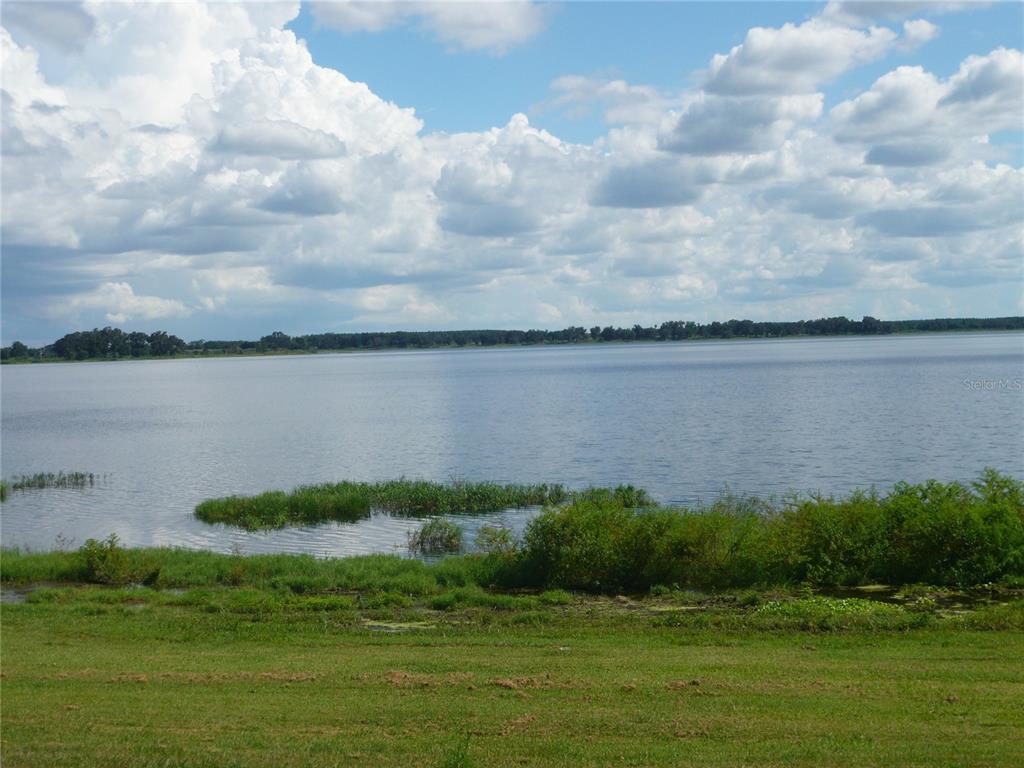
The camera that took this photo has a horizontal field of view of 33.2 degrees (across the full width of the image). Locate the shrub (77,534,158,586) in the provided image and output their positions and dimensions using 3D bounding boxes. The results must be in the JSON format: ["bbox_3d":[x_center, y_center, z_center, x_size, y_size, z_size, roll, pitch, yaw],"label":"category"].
[{"bbox_3d":[-7.128,3.189,31.000,1.420,0.820,1.200,-2,1,-13],"label":"shrub"}]

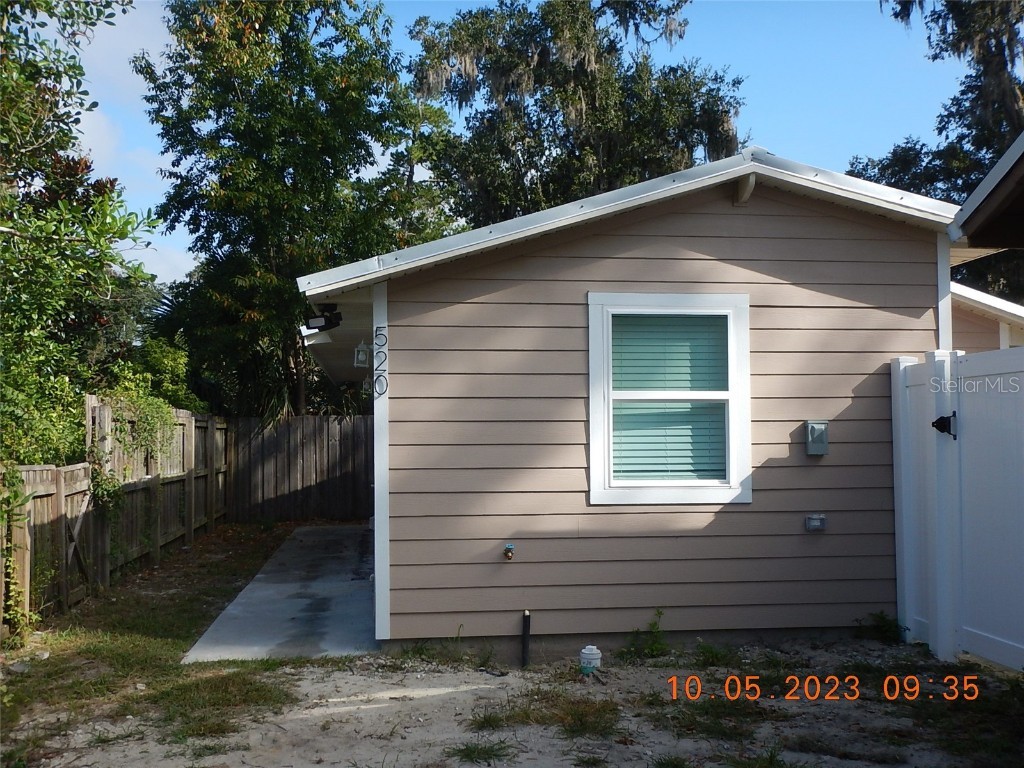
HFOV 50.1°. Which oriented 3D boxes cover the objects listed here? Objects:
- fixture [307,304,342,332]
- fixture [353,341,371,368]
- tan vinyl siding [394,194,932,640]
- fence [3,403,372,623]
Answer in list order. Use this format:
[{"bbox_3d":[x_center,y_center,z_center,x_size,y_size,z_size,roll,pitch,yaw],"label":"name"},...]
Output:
[{"bbox_3d":[-1.302,-0.455,7.600,0.210,0.185,0.160,-1,-3,17],"label":"fixture"},{"bbox_3d":[-1.280,-0.258,9.400,0.170,0.265,0.135,0,-3,-7],"label":"fixture"},{"bbox_3d":[1.093,0.150,7.451,3.850,3.060,0.120,0,-3,-7],"label":"tan vinyl siding"},{"bbox_3d":[-3.010,1.187,13.486,2.750,1.860,10.400,0,-3,-7],"label":"fence"}]

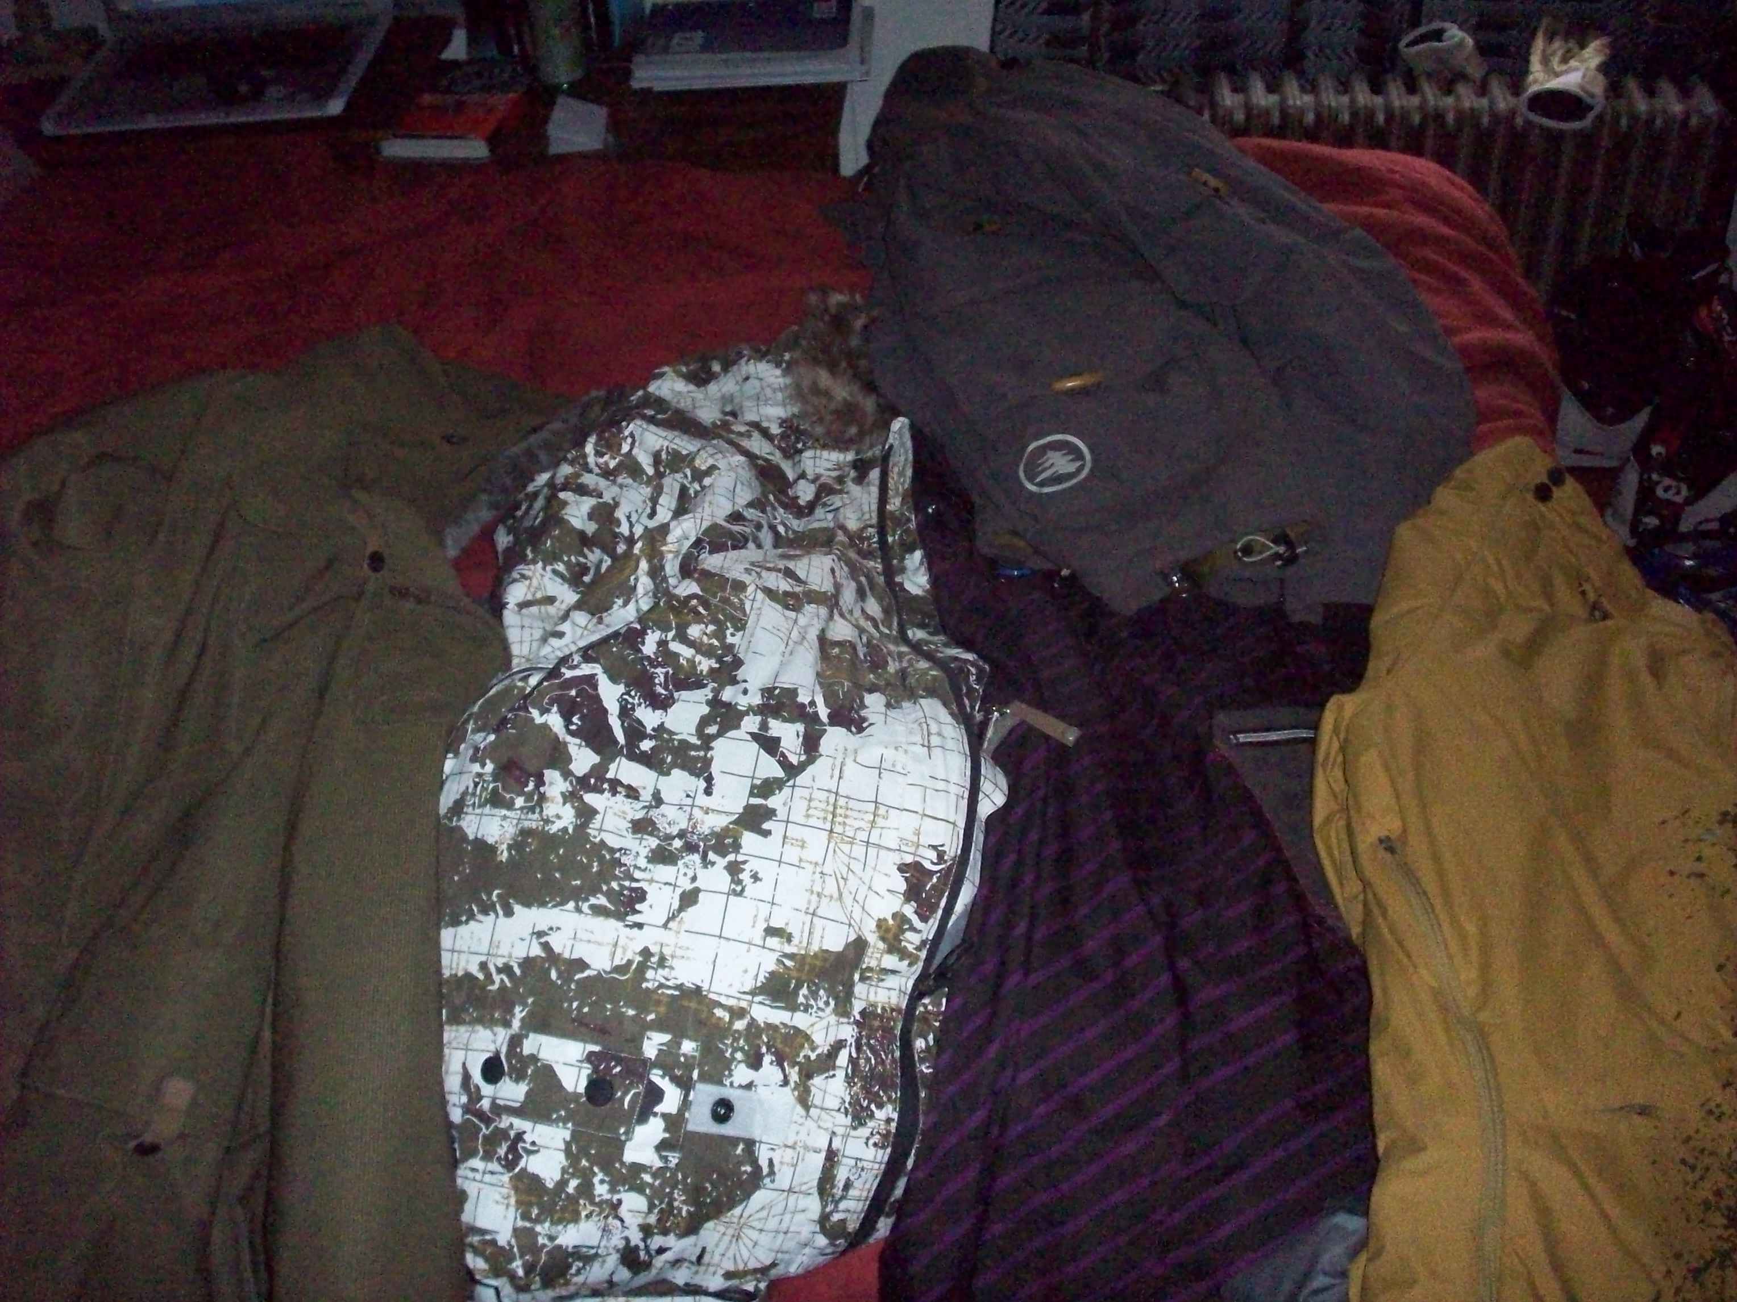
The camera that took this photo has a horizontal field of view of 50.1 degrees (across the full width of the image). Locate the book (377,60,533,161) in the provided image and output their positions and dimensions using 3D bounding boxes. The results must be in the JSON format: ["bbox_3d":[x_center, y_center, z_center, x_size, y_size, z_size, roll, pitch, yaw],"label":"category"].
[{"bbox_3d":[-0.479,-0.638,2.185,0.130,0.026,0.195,2,43,9],"label":"book"}]

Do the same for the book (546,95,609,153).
[{"bbox_3d":[-0.335,-0.609,2.136,0.061,0.028,0.095,-4,43,3],"label":"book"}]

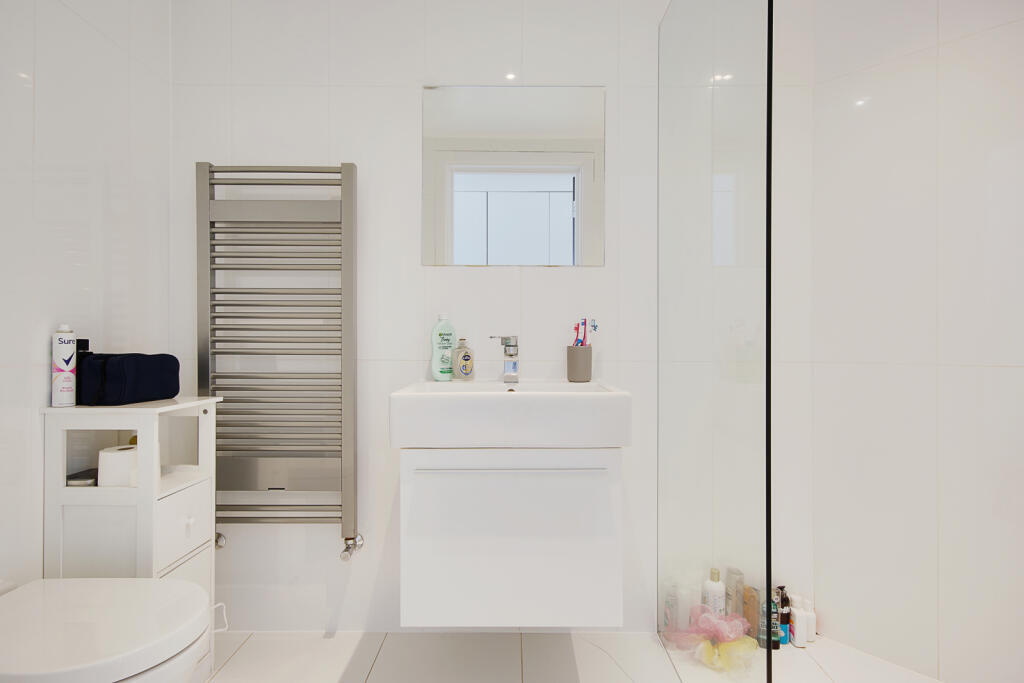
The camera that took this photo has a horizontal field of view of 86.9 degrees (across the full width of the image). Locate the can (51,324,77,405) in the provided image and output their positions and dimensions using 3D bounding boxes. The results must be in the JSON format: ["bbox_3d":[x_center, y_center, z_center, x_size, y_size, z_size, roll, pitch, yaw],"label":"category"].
[{"bbox_3d":[-1.089,0.060,1.318,0.048,0.200,0.048,0,0,37],"label":"can"}]

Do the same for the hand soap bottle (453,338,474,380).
[{"bbox_3d":[-0.153,0.060,1.705,0.071,0.134,0.044,0,0,-12],"label":"hand soap bottle"}]

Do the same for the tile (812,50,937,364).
[{"bbox_3d":[1.103,-0.388,1.656,0.010,0.904,0.322,0,0,-39],"label":"tile"}]

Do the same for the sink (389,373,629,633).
[{"bbox_3d":[-0.001,0.423,1.562,0.602,0.592,0.436,0,0,0],"label":"sink"}]

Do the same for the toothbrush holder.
[{"bbox_3d":[0.212,0.070,1.705,0.077,0.112,0.077,0,0,0],"label":"toothbrush holder"}]

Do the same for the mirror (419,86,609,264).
[{"bbox_3d":[0.005,-0.539,1.770,0.598,0.592,0.015,0,0,0],"label":"mirror"}]

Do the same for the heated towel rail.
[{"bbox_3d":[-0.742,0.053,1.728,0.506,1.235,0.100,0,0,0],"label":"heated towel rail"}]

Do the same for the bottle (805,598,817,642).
[{"bbox_3d":[0.960,0.897,1.742,0.046,0.128,0.036,0,0,37],"label":"bottle"}]

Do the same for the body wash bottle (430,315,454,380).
[{"bbox_3d":[-0.219,0.021,1.725,0.076,0.212,0.046,0,0,-5],"label":"body wash bottle"}]

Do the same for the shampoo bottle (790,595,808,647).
[{"bbox_3d":[0.913,0.884,1.720,0.040,0.155,0.052,0,0,-37],"label":"shampoo bottle"}]

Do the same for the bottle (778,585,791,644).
[{"bbox_3d":[0.875,0.872,1.735,0.045,0.175,0.040,0,0,27],"label":"bottle"}]

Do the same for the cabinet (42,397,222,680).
[{"bbox_3d":[-0.973,0.559,1.415,0.292,0.800,0.262,0,0,0],"label":"cabinet"}]

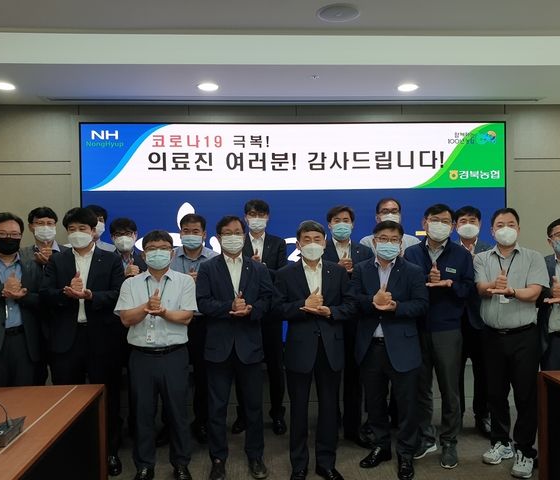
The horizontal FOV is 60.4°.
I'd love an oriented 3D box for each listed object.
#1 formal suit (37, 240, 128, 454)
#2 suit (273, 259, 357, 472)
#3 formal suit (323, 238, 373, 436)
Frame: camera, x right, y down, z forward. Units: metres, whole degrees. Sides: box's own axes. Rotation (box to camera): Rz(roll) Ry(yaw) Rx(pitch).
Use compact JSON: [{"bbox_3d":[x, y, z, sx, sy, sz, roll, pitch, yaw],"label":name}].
[{"bbox_3d":[-1.345,0.756,3.290,0.560,1.430,0.370,-1,0,-13],"label":"formal suit"},{"bbox_3d":[0.224,0.815,3.120,0.560,1.400,0.370,-1,2,1],"label":"suit"},{"bbox_3d":[0.505,0.730,3.600,0.500,1.490,0.340,-1,2,2],"label":"formal suit"}]

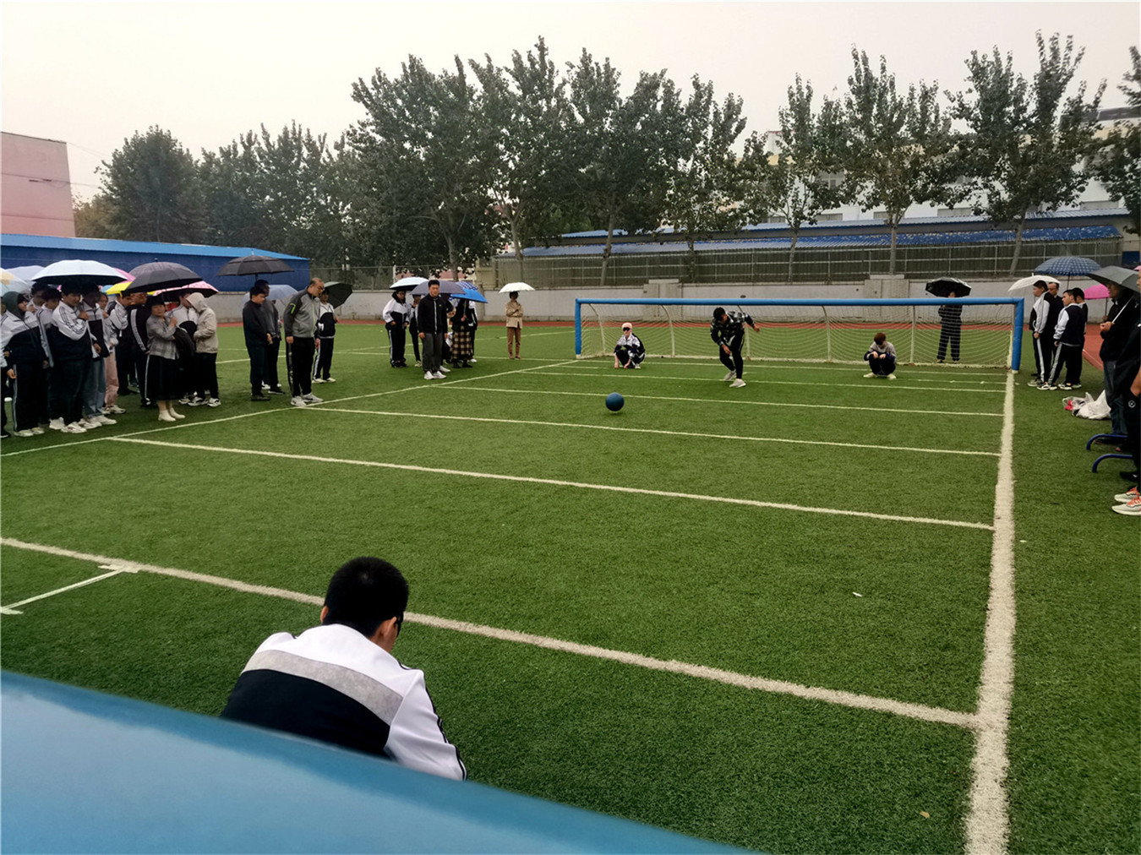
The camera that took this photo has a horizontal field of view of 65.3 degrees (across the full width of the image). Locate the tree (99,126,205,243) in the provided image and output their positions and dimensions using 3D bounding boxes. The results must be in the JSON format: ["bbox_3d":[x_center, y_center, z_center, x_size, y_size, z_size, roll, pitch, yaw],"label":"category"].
[{"bbox_3d":[-29.975,-14.929,63.966,7.600,12.990,7.400,0,9,0],"label":"tree"}]

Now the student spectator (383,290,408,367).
[{"bbox_3d":[-3.784,-2.164,19.179,0.360,1.640,0.490,8,12,43],"label":"student spectator"}]

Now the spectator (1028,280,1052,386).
[{"bbox_3d":[7.799,-1.564,14.777,0.380,1.730,0.460,5,10,31],"label":"spectator"}]

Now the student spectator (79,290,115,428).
[{"bbox_3d":[-5.726,-0.861,10.743,0.400,1.680,0.500,5,10,29],"label":"student spectator"}]

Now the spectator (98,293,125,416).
[{"bbox_3d":[-6.135,-0.989,11.869,0.380,1.600,0.450,3,9,22],"label":"spectator"}]

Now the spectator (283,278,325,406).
[{"bbox_3d":[-3.829,-1.237,12.829,0.450,1.780,0.560,6,10,34],"label":"spectator"}]

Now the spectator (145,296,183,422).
[{"bbox_3d":[-5.187,-0.884,11.314,0.420,1.560,0.480,6,11,34],"label":"spectator"}]

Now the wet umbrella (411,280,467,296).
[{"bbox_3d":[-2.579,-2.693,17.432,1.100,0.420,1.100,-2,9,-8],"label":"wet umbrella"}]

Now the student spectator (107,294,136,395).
[{"bbox_3d":[-7.057,-1.326,14.058,0.450,1.620,0.500,3,9,20],"label":"student spectator"}]

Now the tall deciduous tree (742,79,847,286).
[{"bbox_3d":[11.511,-12.548,45.797,4.900,10.321,4.700,4,10,26],"label":"tall deciduous tree"}]

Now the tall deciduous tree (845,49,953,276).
[{"bbox_3d":[16.060,-12.534,43.524,5.100,10.931,4.900,4,10,26],"label":"tall deciduous tree"}]

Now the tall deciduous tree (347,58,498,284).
[{"bbox_3d":[-8.079,-13.631,50.190,8.300,13.980,7.600,0,9,0],"label":"tall deciduous tree"}]

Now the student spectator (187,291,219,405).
[{"bbox_3d":[-5.248,-1.108,12.662,0.440,1.590,0.480,-2,9,-10],"label":"student spectator"}]

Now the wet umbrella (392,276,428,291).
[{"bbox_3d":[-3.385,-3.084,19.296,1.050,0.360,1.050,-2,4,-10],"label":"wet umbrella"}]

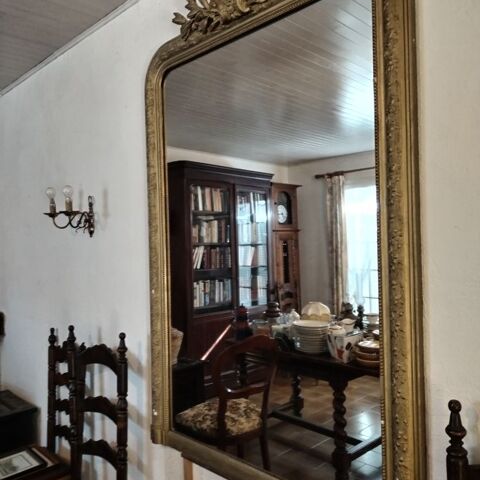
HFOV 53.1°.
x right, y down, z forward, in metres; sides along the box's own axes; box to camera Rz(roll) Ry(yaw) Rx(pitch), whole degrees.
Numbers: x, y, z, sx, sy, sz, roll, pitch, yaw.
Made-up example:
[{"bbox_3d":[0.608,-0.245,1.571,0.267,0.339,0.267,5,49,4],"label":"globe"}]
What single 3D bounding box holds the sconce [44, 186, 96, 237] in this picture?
[{"bbox_3d":[-0.767,-0.127,2.197,0.184,0.231,0.252,-1,-1,-44],"label":"sconce"}]

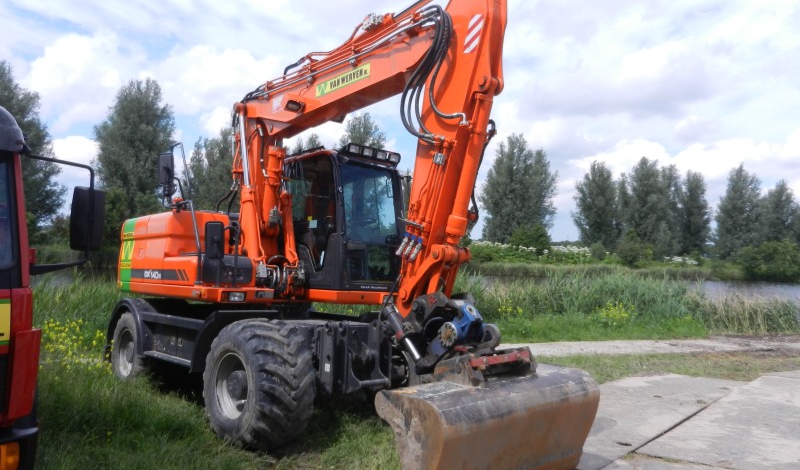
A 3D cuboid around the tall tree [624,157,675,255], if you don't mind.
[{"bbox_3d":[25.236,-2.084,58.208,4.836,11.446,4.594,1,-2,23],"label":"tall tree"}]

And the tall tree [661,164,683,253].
[{"bbox_3d":[28.648,-1.877,61.421,2.764,11.446,2.626,1,-2,25],"label":"tall tree"}]

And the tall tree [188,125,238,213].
[{"bbox_3d":[-15.327,-3.483,48.000,4.486,10.729,4.262,2,-2,-18],"label":"tall tree"}]

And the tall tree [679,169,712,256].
[{"bbox_3d":[33.472,-1.595,65.559,3.517,11.446,3.342,1,-2,27],"label":"tall tree"}]

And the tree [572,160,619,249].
[{"bbox_3d":[20.774,-2.173,61.242,4.770,11.446,4.531,1,-2,19],"label":"tree"}]

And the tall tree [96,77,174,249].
[{"bbox_3d":[-16.770,-4.181,36.566,4.999,11.446,4.750,2,-2,-25],"label":"tall tree"}]

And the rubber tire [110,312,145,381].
[{"bbox_3d":[-3.151,1.457,7.225,0.570,1.070,1.070,5,-4,-43],"label":"rubber tire"}]

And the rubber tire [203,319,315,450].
[{"bbox_3d":[-1.279,1.340,5.220,0.570,1.070,1.070,5,-4,-43],"label":"rubber tire"}]

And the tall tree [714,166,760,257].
[{"bbox_3d":[35.005,-1.682,59.841,4.660,11.446,4.427,1,-2,30],"label":"tall tree"}]

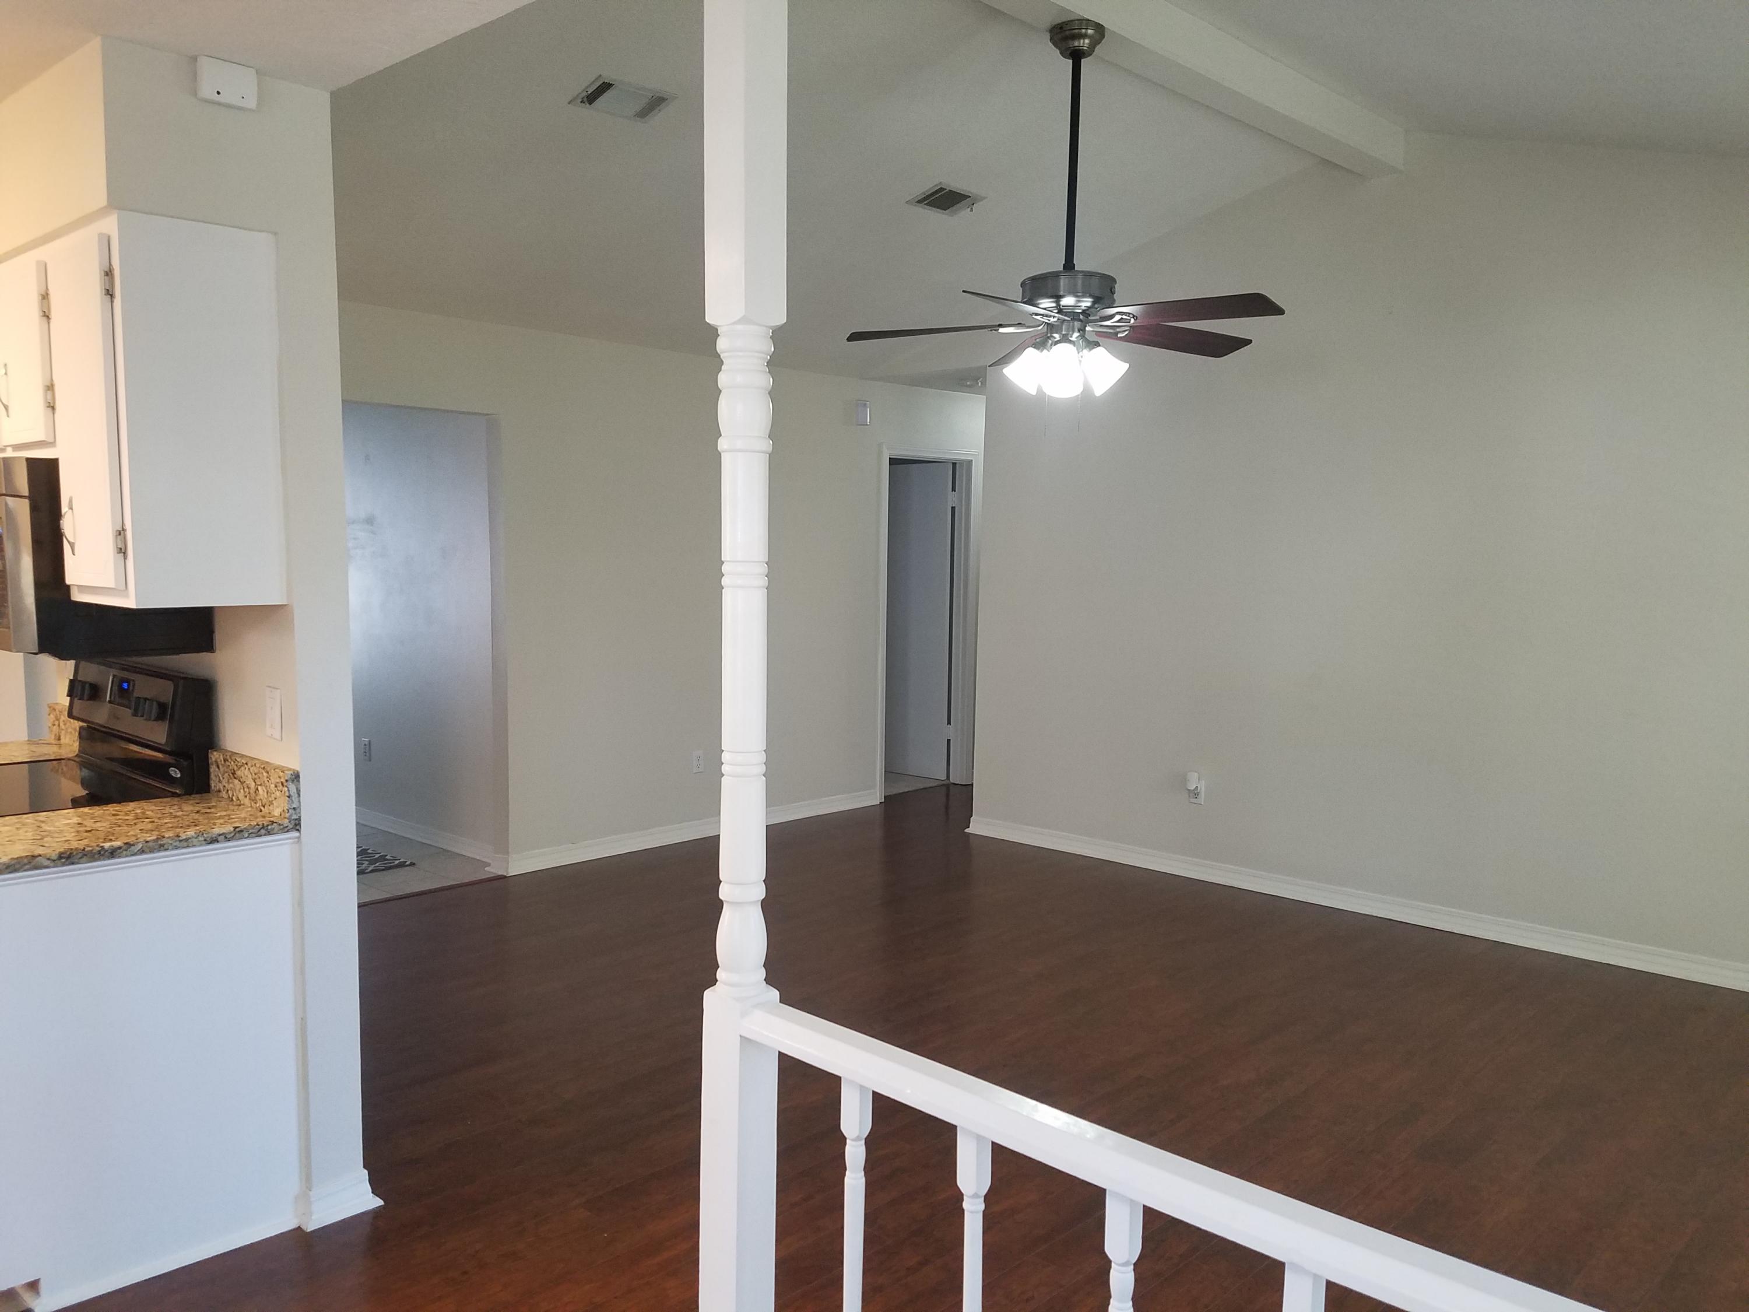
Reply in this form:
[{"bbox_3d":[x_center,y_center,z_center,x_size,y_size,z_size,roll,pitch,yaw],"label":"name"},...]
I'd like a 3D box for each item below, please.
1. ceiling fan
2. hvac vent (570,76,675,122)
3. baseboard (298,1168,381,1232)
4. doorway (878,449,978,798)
[{"bbox_3d":[0.557,-1.268,3.760,1.270,1.059,1.290,6,7,43],"label":"ceiling fan"},{"bbox_3d":[-0.768,-1.709,4.041,0.183,0.020,0.287,-14,-6,44],"label":"hvac vent"},{"bbox_3d":[-1.215,1.236,3.003,0.030,0.087,0.176,6,7,43],"label":"baseboard"},{"bbox_3d":[0.295,-0.197,7.920,0.140,2.046,0.901,6,7,43],"label":"doorway"}]

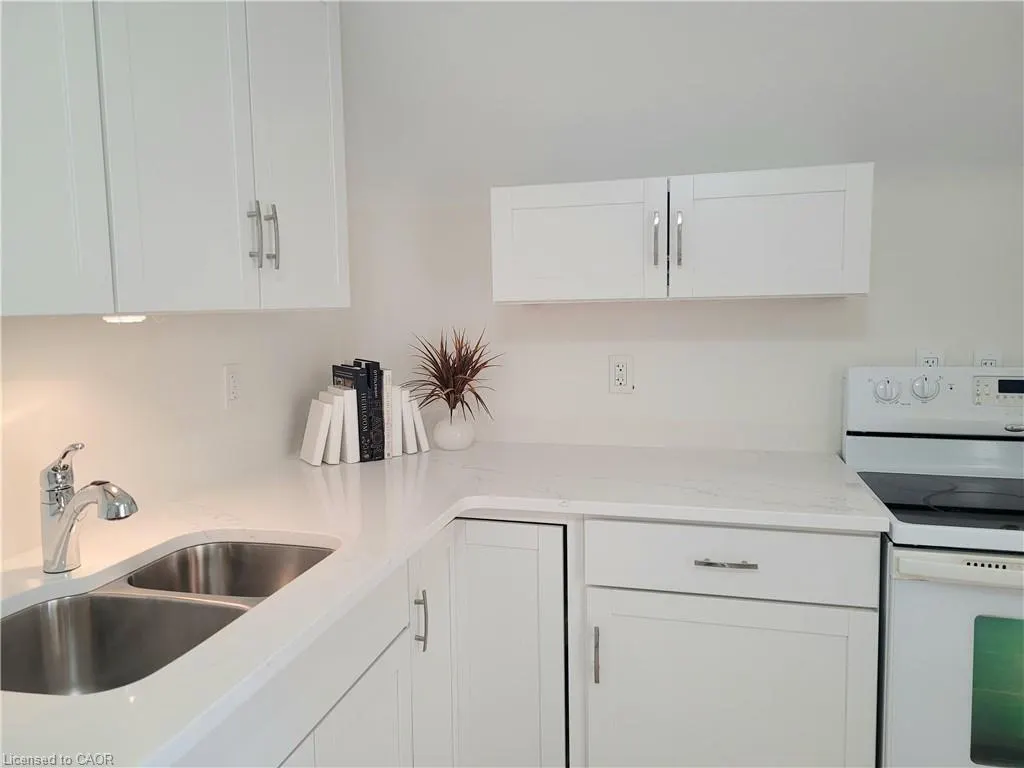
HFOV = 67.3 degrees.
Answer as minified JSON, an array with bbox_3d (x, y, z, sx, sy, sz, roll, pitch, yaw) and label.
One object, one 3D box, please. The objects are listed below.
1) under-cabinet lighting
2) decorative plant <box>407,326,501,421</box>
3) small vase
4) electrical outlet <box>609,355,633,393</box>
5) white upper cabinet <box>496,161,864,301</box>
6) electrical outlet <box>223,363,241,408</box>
[{"bbox_3d":[-0.704,-0.119,1.397,0.072,0.018,0.072,1,7,14],"label":"under-cabinet lighting"},{"bbox_3d":[-0.180,-0.025,2.283,0.270,0.275,0.245,1,7,14],"label":"decorative plant"},{"bbox_3d":[-0.176,0.144,2.314,0.125,0.108,0.125,-1,6,0],"label":"small vase"},{"bbox_3d":[0.325,-0.026,2.283,0.072,0.115,0.008,1,7,14],"label":"electrical outlet"},{"bbox_3d":[0.431,-0.376,2.050,0.914,0.303,0.328,1,7,14],"label":"white upper cabinet"},{"bbox_3d":[-0.715,0.005,1.976,0.009,0.115,0.072,1,7,14],"label":"electrical outlet"}]

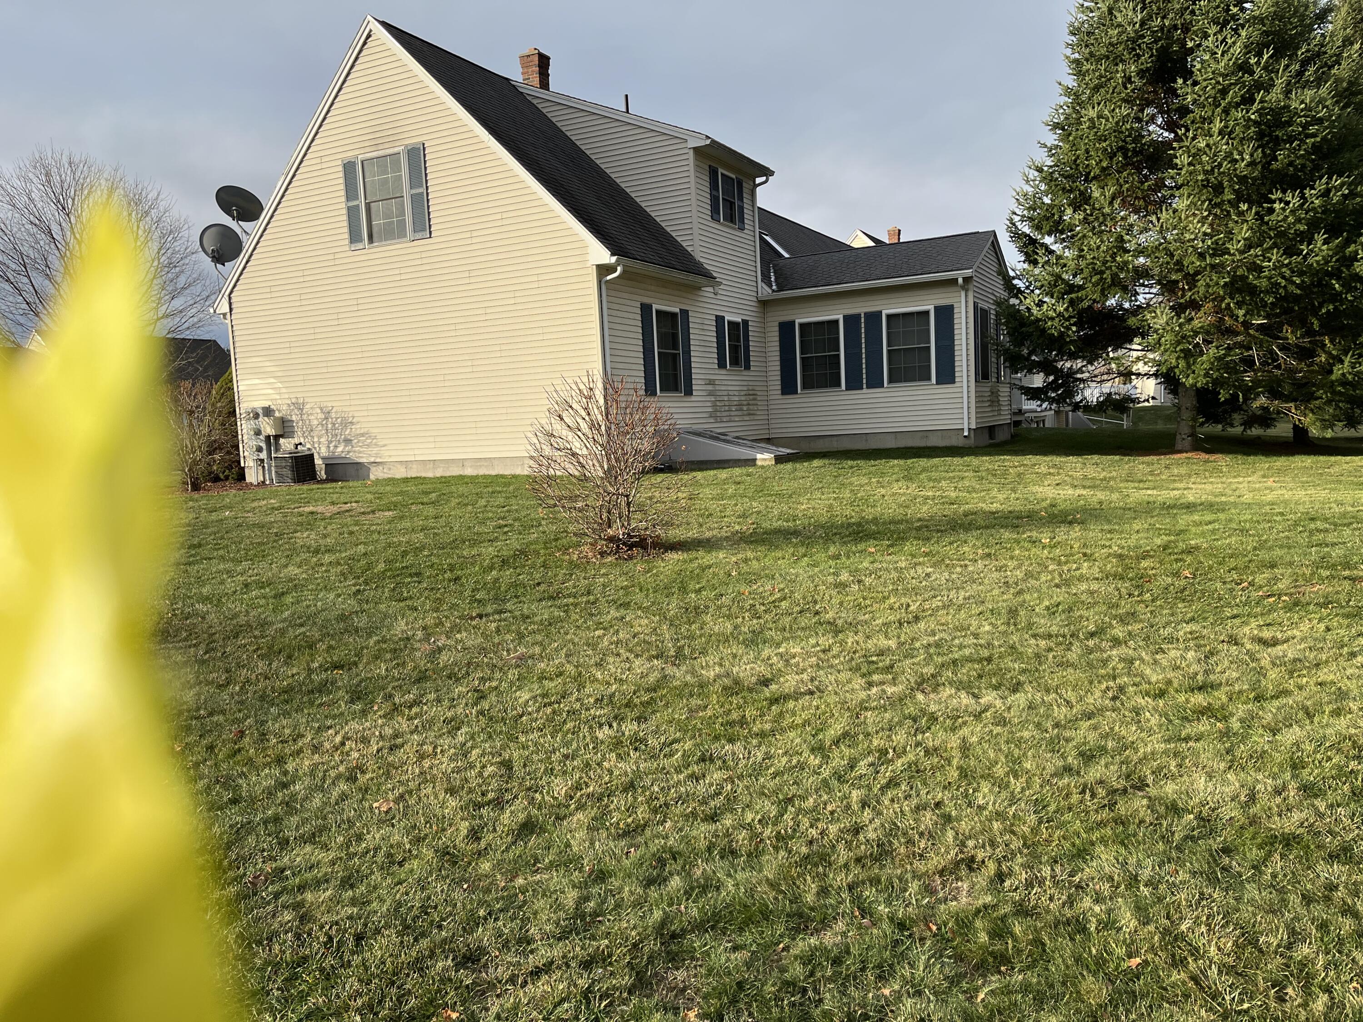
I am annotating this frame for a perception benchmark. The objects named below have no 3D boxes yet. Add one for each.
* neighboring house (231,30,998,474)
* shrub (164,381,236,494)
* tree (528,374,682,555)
[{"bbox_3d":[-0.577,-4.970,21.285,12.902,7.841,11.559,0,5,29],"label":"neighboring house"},{"bbox_3d":[-8.613,-1.351,18.300,1.400,2.000,1.400,-3,5,0],"label":"shrub"},{"bbox_3d":[-0.660,-0.417,9.000,1.400,1.540,1.350,-3,5,0],"label":"tree"}]

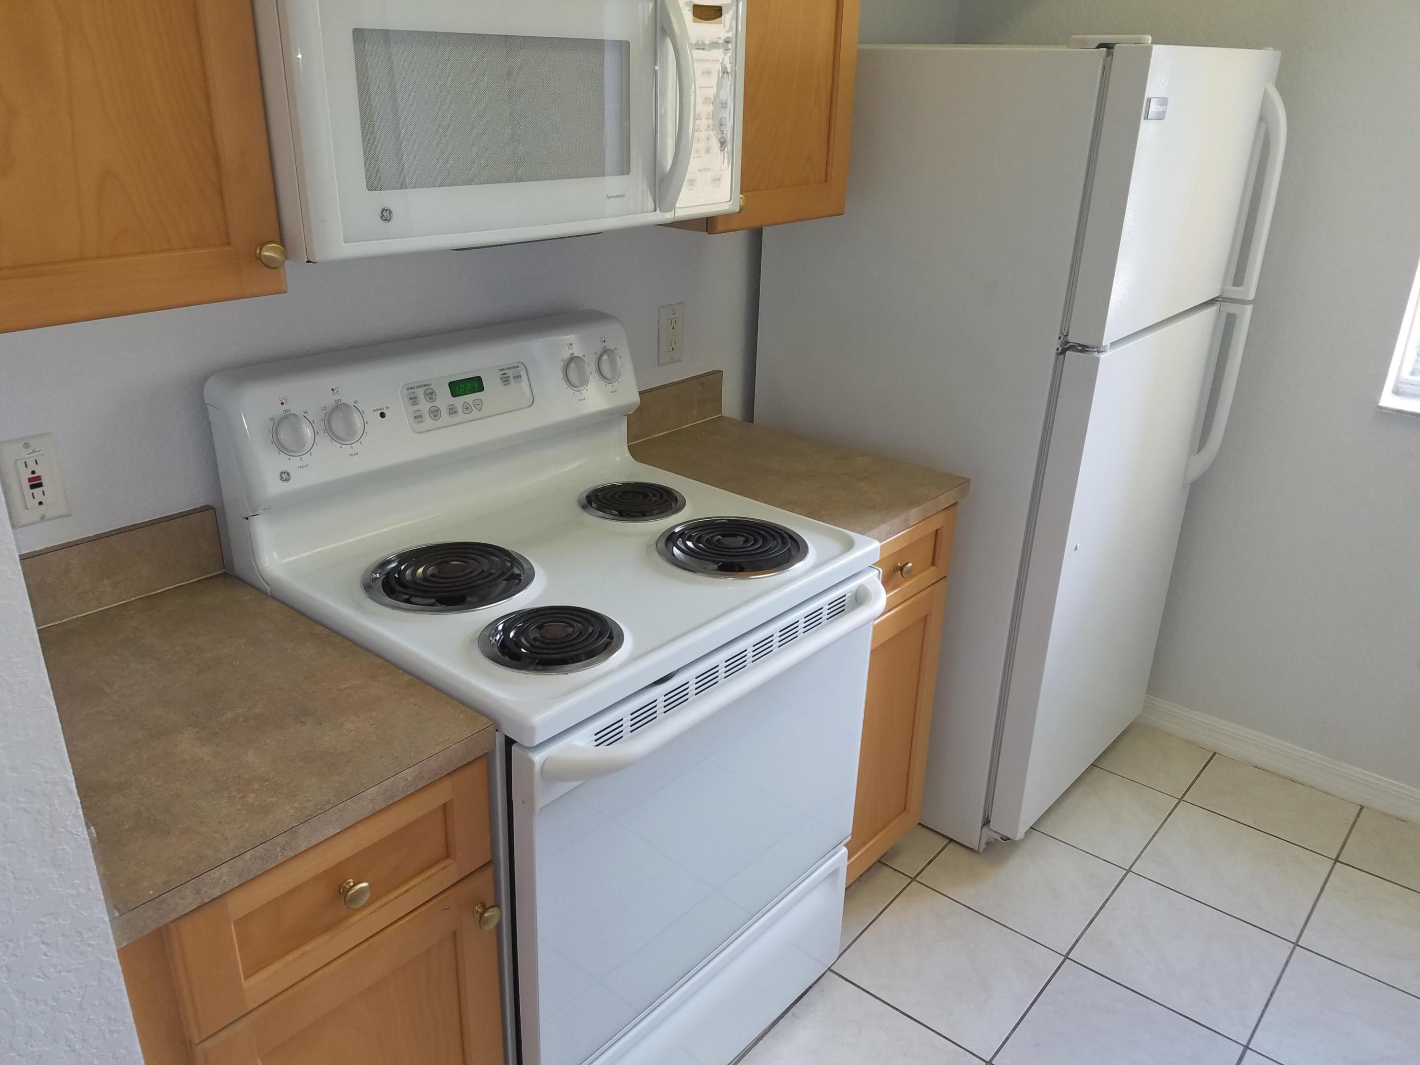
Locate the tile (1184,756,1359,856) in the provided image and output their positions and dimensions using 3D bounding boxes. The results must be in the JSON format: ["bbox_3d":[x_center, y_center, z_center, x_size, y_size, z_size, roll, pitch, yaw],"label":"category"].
[{"bbox_3d":[1.367,0.666,2.609,0.335,0.010,0.275,19,28,36],"label":"tile"}]

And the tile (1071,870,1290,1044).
[{"bbox_3d":[0.950,0.846,2.145,0.335,0.010,0.335,19,28,36],"label":"tile"}]

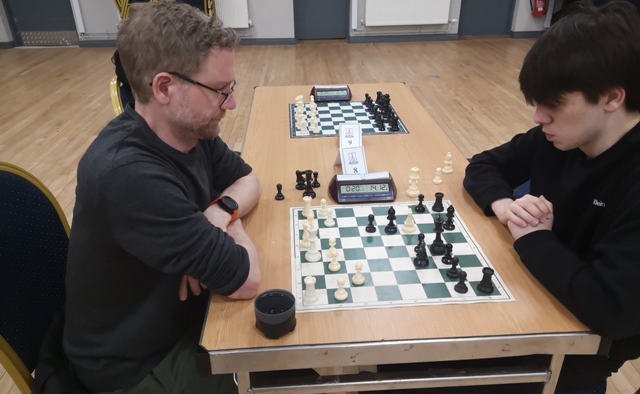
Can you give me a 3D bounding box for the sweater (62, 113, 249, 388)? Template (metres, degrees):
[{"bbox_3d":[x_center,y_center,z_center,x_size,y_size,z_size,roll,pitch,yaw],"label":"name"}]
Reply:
[{"bbox_3d":[-0.390,0.085,1.256,0.482,0.637,0.546,-2,27,-3],"label":"sweater"}]

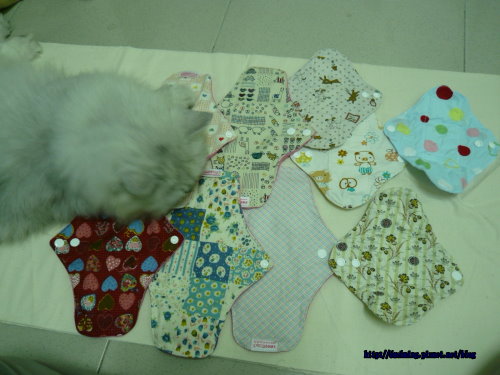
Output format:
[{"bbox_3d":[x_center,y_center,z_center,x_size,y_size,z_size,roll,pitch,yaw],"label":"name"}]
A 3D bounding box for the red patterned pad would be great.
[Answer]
[{"bbox_3d":[-0.179,0.069,0.538,0.184,0.012,0.246,-2,64,3],"label":"red patterned pad"}]

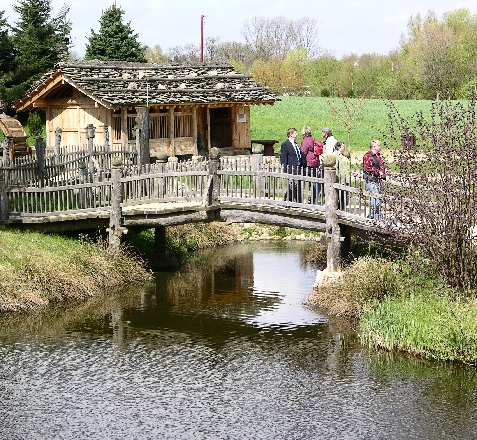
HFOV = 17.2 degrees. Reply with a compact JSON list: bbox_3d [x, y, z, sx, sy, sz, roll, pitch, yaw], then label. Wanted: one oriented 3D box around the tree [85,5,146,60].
[{"bbox_3d":[-5.851,-7.254,75.000,4.300,5.990,4.300,0,6,0],"label":"tree"}]

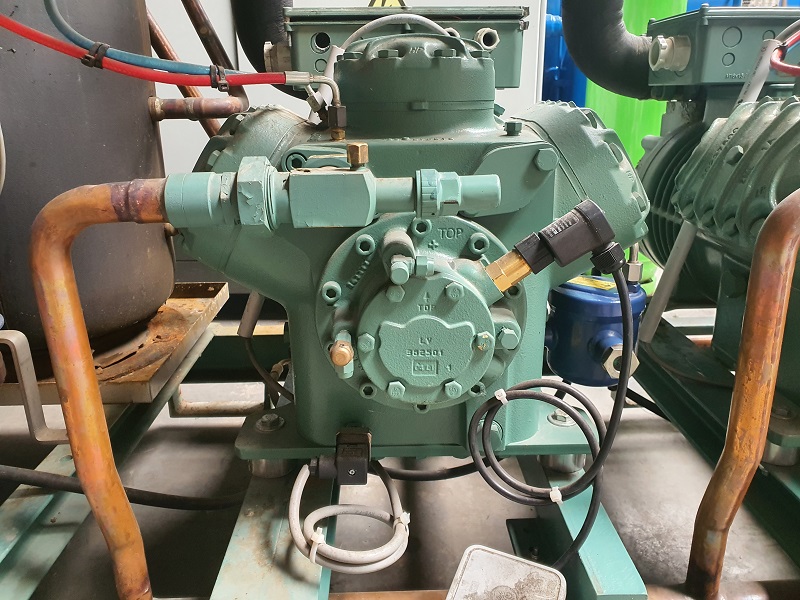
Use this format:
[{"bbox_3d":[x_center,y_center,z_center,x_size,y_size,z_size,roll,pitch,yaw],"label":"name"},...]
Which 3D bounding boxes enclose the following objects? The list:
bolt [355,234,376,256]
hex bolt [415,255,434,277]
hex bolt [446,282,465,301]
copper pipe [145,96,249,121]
[{"bbox_3d":[-0.029,-0.046,0.507,0.017,0.017,0.010,-1,18,-2],"label":"bolt"},{"bbox_3d":[0.020,-0.027,0.477,0.015,0.017,0.017,0,20,-1],"label":"hex bolt"},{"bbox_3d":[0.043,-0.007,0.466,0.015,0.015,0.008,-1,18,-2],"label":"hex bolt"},{"bbox_3d":[-0.289,-0.272,0.854,0.132,0.033,0.033,0,20,-1],"label":"copper pipe"}]

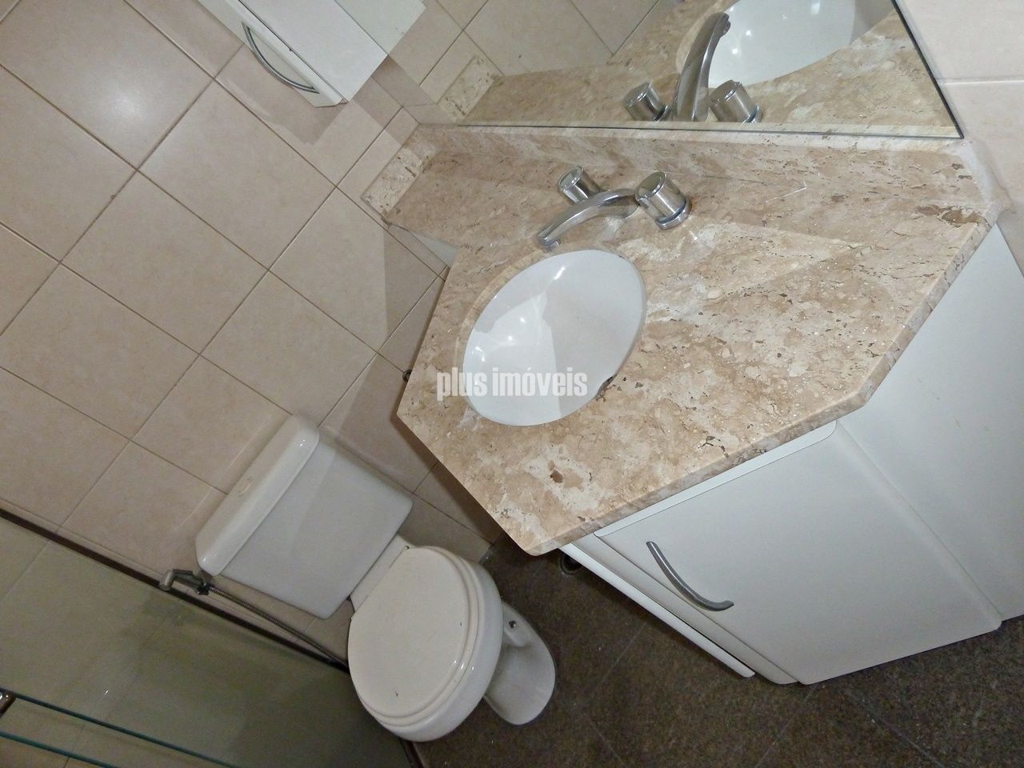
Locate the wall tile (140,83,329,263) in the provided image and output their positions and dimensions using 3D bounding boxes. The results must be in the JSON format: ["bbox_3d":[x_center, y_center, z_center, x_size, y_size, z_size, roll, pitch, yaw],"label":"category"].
[{"bbox_3d":[-0.595,-0.453,1.634,0.248,0.331,0.010,-52,32,-4],"label":"wall tile"}]

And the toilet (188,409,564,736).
[{"bbox_3d":[-0.254,0.513,1.719,0.381,0.753,0.685,-52,32,-4],"label":"toilet"}]

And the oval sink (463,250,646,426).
[{"bbox_3d":[0.095,-0.033,1.048,0.288,0.144,0.407,-51,31,-2],"label":"oval sink"}]

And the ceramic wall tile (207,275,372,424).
[{"bbox_3d":[-0.529,-0.072,1.794,0.248,0.331,0.010,-52,32,-4],"label":"ceramic wall tile"}]

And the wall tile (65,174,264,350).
[{"bbox_3d":[-0.748,-0.256,1.619,0.248,0.331,0.010,-52,32,-4],"label":"wall tile"}]

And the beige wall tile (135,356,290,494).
[{"bbox_3d":[-0.682,0.125,1.779,0.248,0.331,0.010,-52,32,-4],"label":"beige wall tile"}]

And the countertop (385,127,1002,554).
[{"bbox_3d":[-0.053,-0.179,1.174,0.504,0.099,1.364,-51,31,-2],"label":"countertop"}]

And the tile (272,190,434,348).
[{"bbox_3d":[-0.376,-0.270,1.810,0.248,0.331,0.010,-52,32,-4],"label":"tile"}]

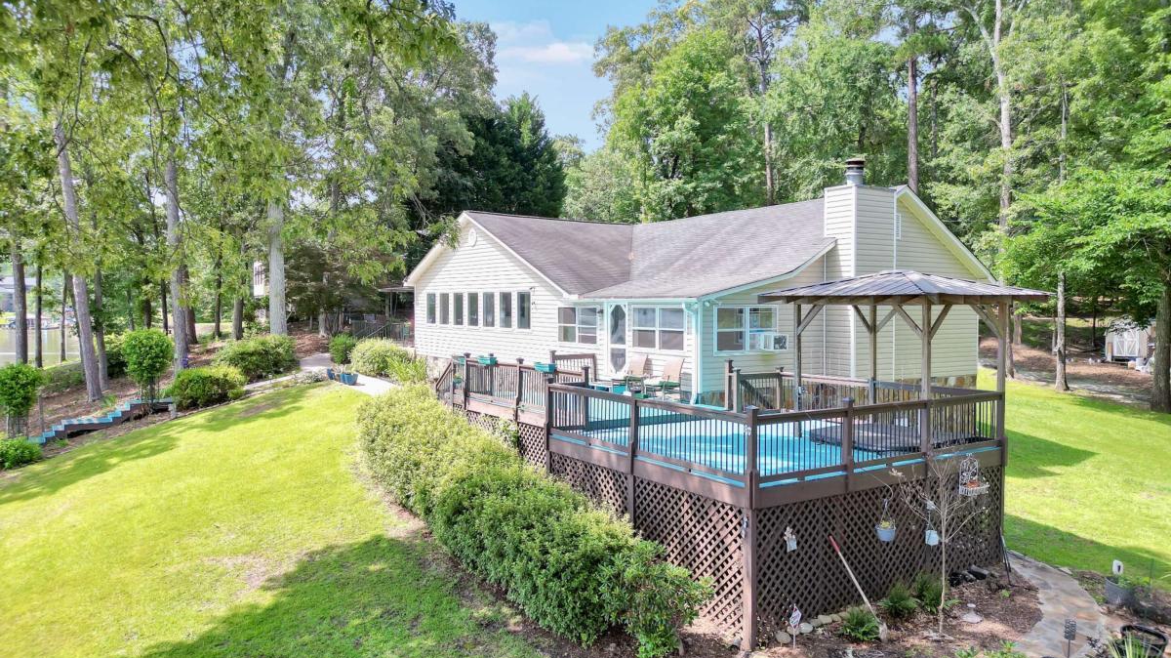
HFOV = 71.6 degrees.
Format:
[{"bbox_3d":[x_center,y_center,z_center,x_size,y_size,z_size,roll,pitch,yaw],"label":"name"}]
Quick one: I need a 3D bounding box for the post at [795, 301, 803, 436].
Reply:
[{"bbox_3d":[3.822,0.729,14.433,0.095,2.370,0.095,-1,2,-33],"label":"post"}]

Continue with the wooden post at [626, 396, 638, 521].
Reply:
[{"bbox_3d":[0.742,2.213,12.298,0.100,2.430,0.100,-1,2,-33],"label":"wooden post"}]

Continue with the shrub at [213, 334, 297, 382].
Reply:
[{"bbox_3d":[-13.019,1.115,32.000,3.300,1.800,2.700,-1,2,-22],"label":"shrub"}]

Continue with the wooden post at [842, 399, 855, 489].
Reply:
[{"bbox_3d":[3.656,1.597,11.270,0.125,1.290,0.120,-1,2,-33],"label":"wooden post"}]

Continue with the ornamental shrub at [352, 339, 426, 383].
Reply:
[{"bbox_3d":[-7.375,1.184,30.300,2.200,1.500,2.500,-1,2,-33],"label":"ornamental shrub"}]

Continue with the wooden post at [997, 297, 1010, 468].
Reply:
[{"bbox_3d":[6.900,0.871,13.386,0.125,2.780,0.115,-1,2,-33],"label":"wooden post"}]

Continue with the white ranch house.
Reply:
[{"bbox_3d":[2.628,-1.206,27.609,11.800,6.250,17.750,-1,2,-33],"label":"white ranch house"}]

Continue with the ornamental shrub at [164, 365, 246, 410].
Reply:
[{"bbox_3d":[-11.002,1.681,23.500,2.150,1.300,1.800,0,2,-25],"label":"ornamental shrub"}]

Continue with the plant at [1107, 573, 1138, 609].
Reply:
[{"bbox_3d":[7.668,3.744,11.600,0.400,0.420,0.400,1,2,34],"label":"plant"}]

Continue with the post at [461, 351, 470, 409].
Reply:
[{"bbox_3d":[-2.817,1.234,19.212,0.130,1.370,0.130,-1,2,-33],"label":"post"}]

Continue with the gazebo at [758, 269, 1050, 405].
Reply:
[{"bbox_3d":[5.333,0.474,13.877,3.050,2.920,3.600,-1,2,-33],"label":"gazebo"}]

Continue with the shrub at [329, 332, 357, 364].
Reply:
[{"bbox_3d":[-10.603,0.832,35.500,1.300,1.450,1.250,0,2,-17],"label":"shrub"}]

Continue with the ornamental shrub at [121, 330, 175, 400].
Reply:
[{"bbox_3d":[-12.560,1.106,23.300,1.450,2.200,1.450,-1,2,-28],"label":"ornamental shrub"}]

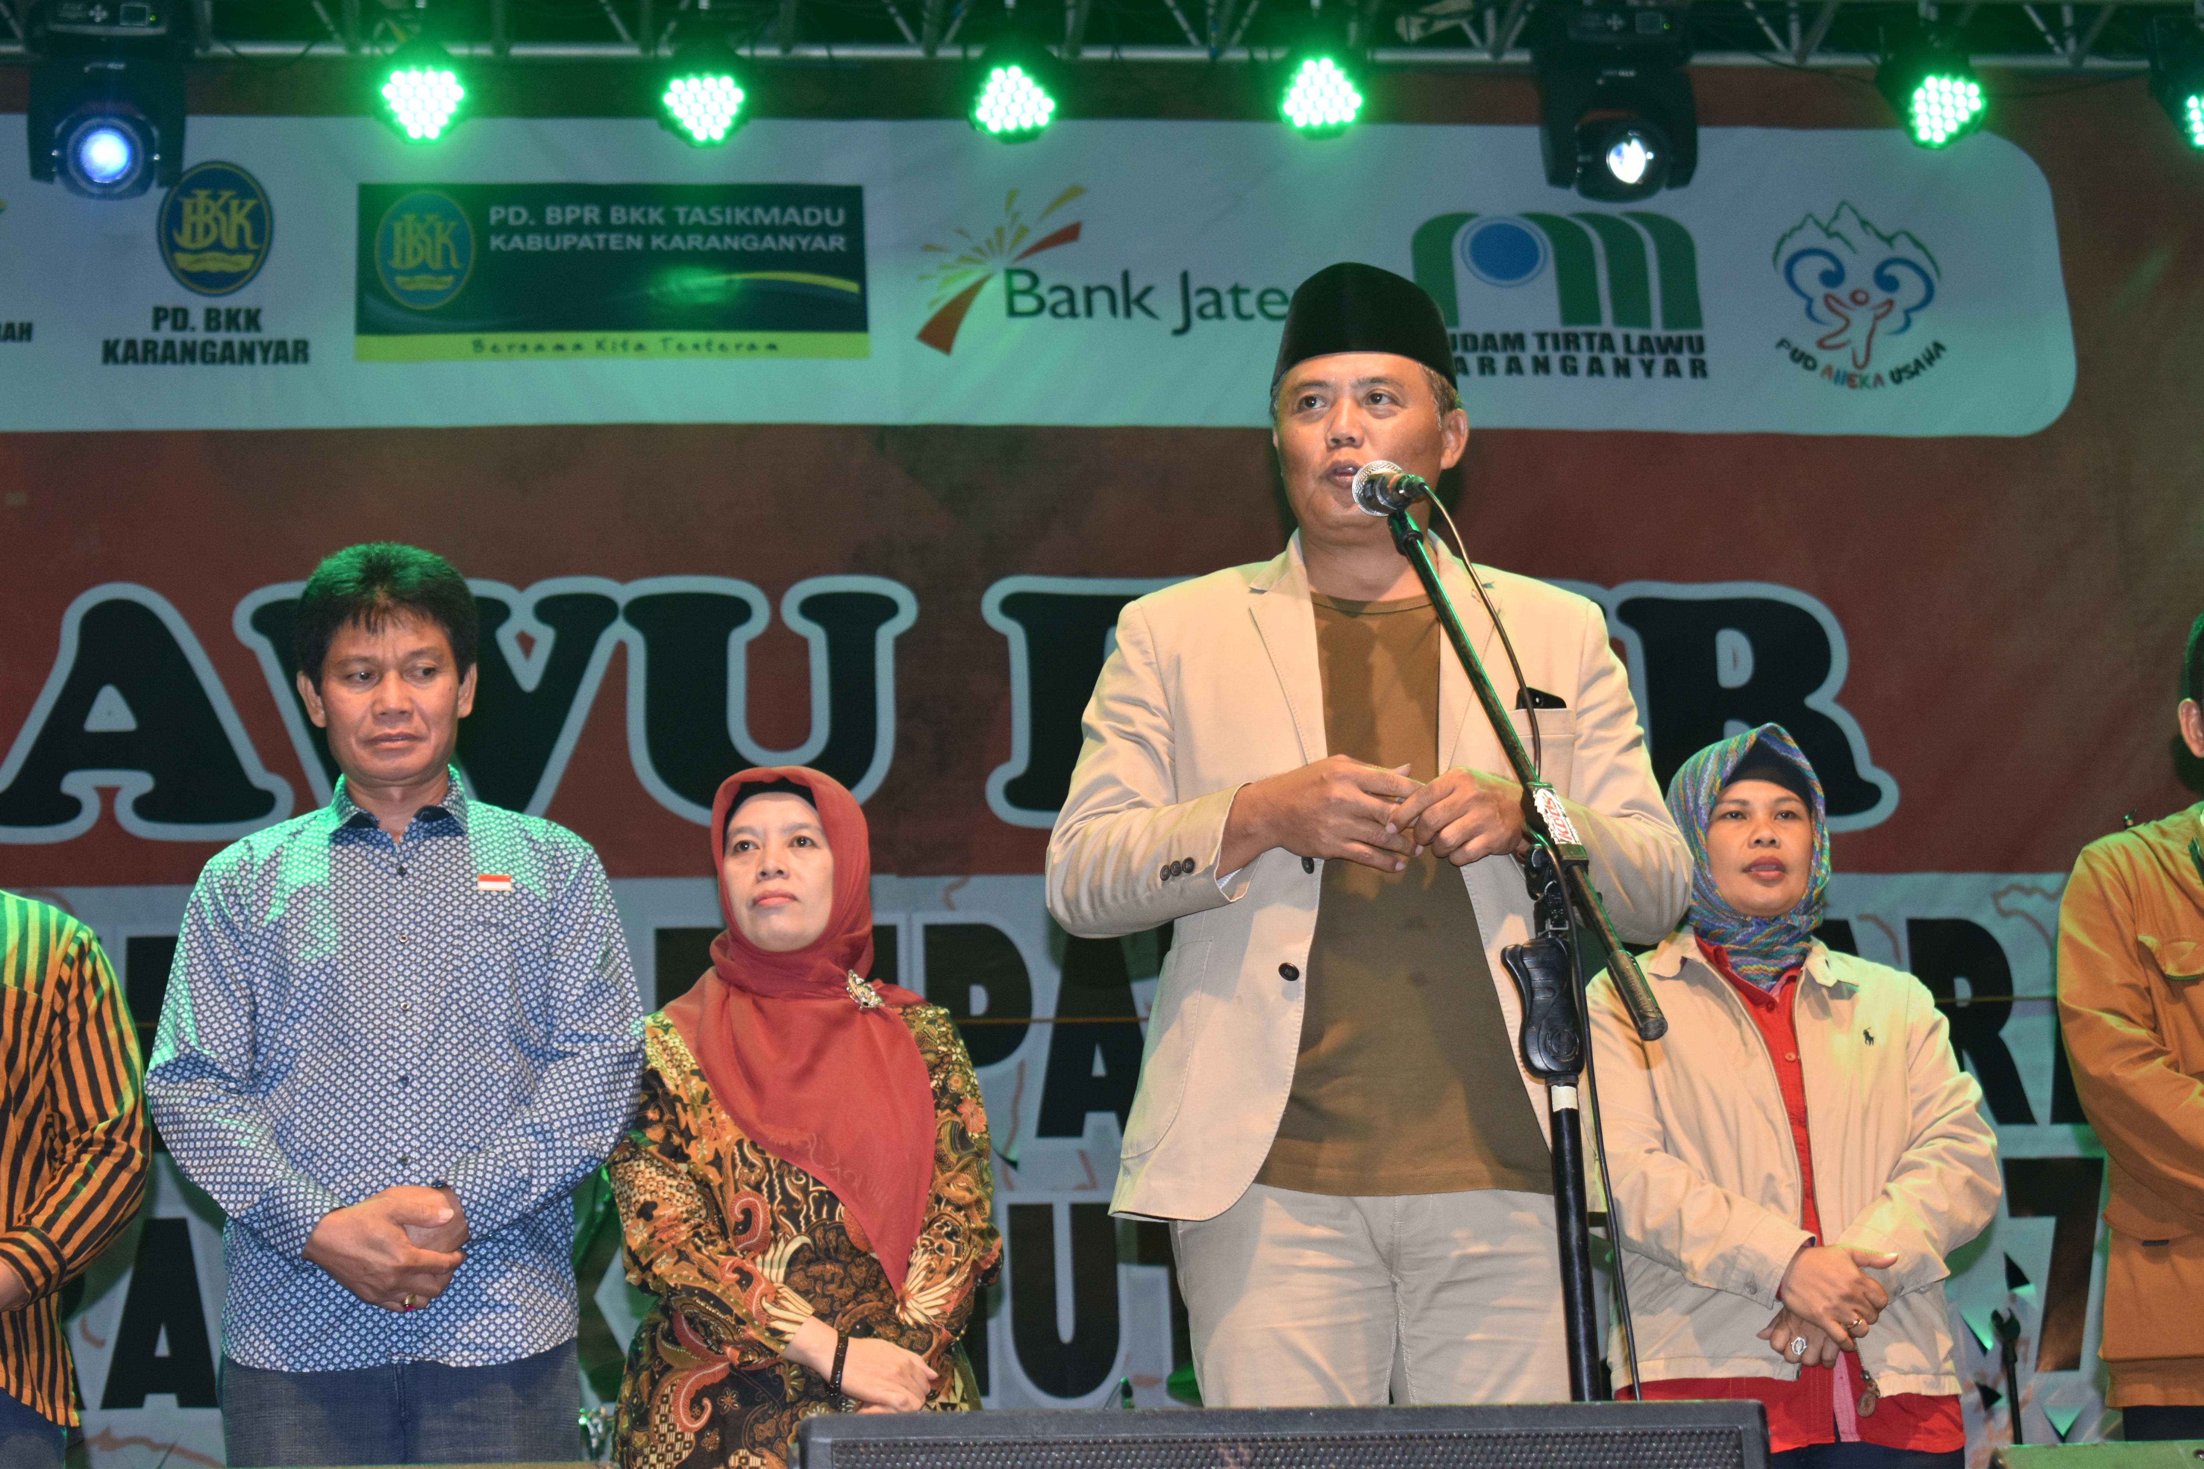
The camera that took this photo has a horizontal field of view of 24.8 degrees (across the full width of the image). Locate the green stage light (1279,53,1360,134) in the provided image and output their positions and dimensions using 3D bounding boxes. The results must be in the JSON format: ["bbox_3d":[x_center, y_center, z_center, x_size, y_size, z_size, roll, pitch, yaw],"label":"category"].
[{"bbox_3d":[0.461,-1.346,10.546,0.185,0.170,0.190,-5,-64,6],"label":"green stage light"}]

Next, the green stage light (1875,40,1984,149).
[{"bbox_3d":[1.759,-1.362,10.673,0.185,0.190,0.170,2,19,-12],"label":"green stage light"}]

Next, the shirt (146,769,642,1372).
[{"bbox_3d":[-0.702,0.333,4.970,0.490,0.650,0.330,0,-20,-8],"label":"shirt"}]

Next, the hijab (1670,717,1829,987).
[{"bbox_3d":[0.689,0.140,5.360,0.180,0.320,0.240,-1,-20,-4],"label":"hijab"}]

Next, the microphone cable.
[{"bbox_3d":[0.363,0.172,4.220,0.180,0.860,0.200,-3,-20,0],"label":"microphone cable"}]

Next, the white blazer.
[{"bbox_3d":[0.235,0.121,4.458,0.580,0.700,0.400,-4,-20,5],"label":"white blazer"}]

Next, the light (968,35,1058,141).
[{"bbox_3d":[-0.185,-1.349,10.481,0.185,0.170,0.190,-3,-62,2],"label":"light"}]

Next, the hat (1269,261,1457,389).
[{"bbox_3d":[0.247,-0.383,4.730,0.170,0.107,0.205,-9,-21,17],"label":"hat"}]

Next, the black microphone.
[{"bbox_3d":[0.258,-0.219,4.470,0.053,0.053,0.165,3,-3,-16],"label":"black microphone"}]

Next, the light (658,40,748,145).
[{"bbox_3d":[-0.827,-1.333,10.416,0.185,0.170,0.190,-1,-62,-4],"label":"light"}]

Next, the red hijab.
[{"bbox_3d":[-0.311,0.303,5.140,0.280,0.590,0.280,-5,-20,6],"label":"red hijab"}]

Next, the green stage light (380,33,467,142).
[{"bbox_3d":[-1.402,-1.333,10.358,0.185,0.190,0.170,0,16,-8],"label":"green stage light"}]

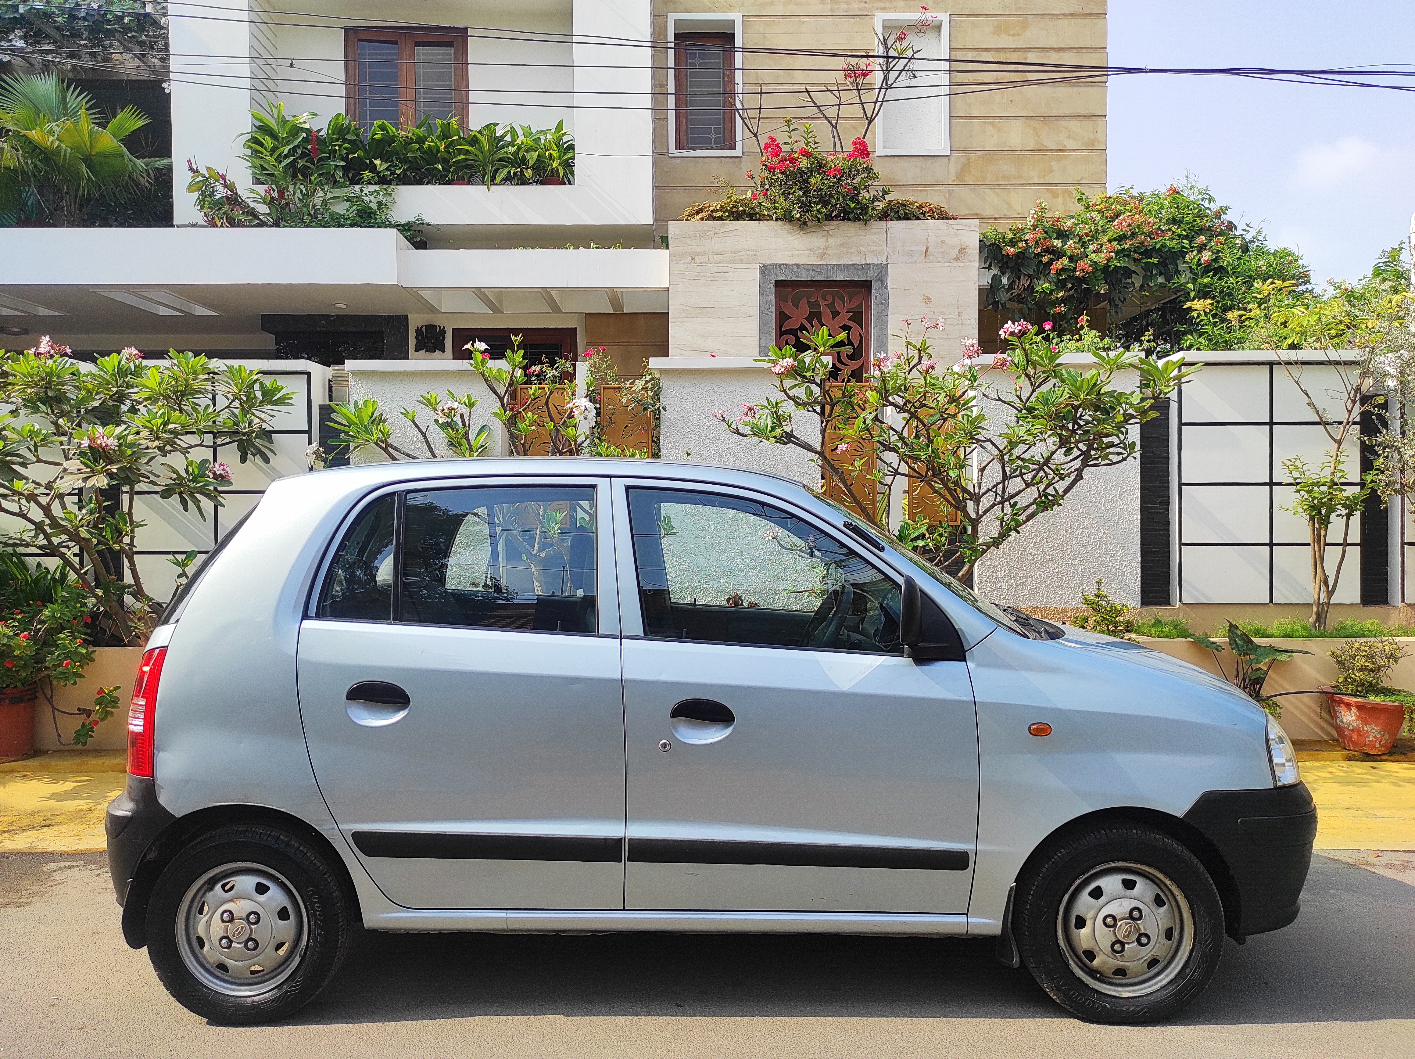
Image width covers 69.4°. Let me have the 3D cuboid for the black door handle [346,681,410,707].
[{"bbox_3d":[-0.886,0.441,2.750,0.172,0.070,0.045,0,1,1],"label":"black door handle"}]

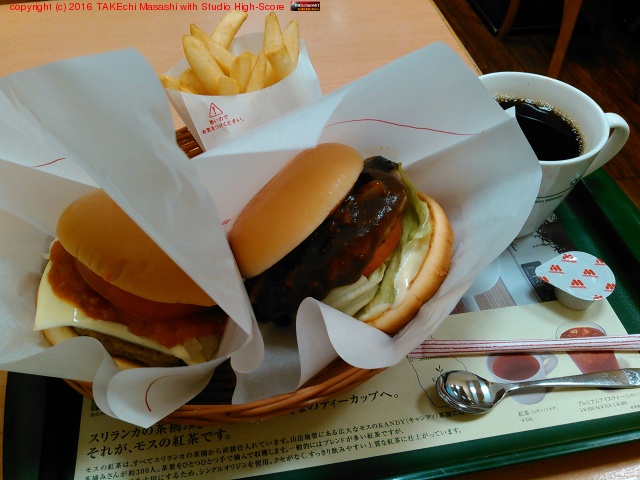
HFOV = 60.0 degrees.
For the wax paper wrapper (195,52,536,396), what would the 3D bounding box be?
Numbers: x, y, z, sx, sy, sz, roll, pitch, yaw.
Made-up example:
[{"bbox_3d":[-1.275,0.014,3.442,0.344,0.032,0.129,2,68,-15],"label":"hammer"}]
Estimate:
[{"bbox_3d":[0.024,-0.011,0.300,0.190,0.090,0.120,-27,55,-23],"label":"wax paper wrapper"}]

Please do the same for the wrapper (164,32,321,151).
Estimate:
[{"bbox_3d":[-0.046,-0.079,0.363,0.097,0.080,0.050,-23,54,-20],"label":"wrapper"}]

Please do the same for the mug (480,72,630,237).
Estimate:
[{"bbox_3d":[0.135,-0.051,0.357,0.113,0.074,0.089,-4,50,-5],"label":"mug"}]

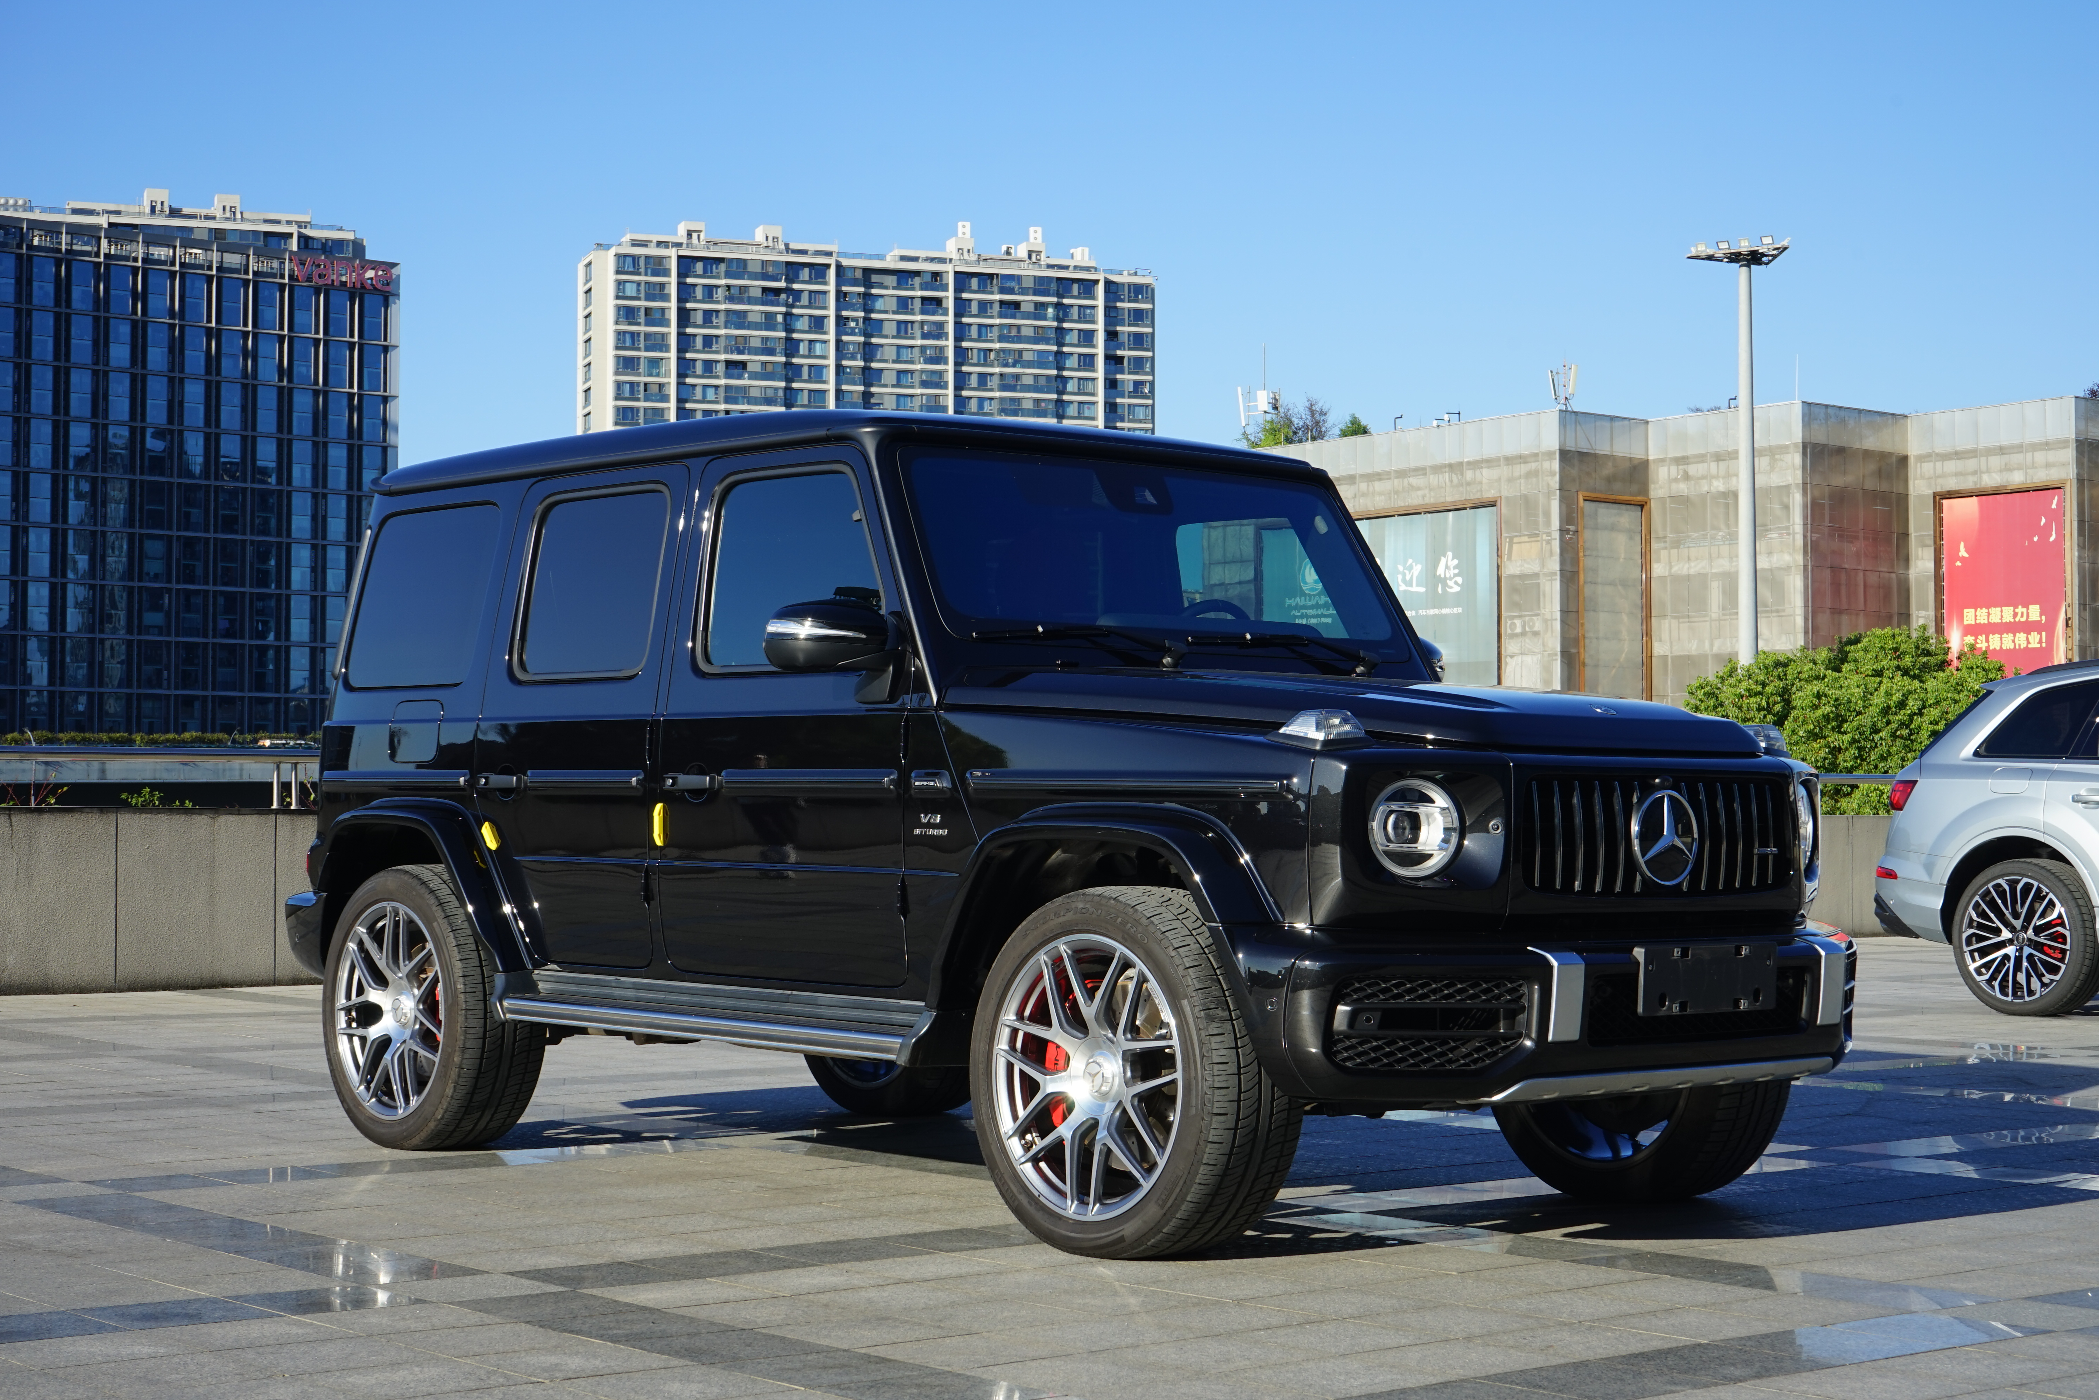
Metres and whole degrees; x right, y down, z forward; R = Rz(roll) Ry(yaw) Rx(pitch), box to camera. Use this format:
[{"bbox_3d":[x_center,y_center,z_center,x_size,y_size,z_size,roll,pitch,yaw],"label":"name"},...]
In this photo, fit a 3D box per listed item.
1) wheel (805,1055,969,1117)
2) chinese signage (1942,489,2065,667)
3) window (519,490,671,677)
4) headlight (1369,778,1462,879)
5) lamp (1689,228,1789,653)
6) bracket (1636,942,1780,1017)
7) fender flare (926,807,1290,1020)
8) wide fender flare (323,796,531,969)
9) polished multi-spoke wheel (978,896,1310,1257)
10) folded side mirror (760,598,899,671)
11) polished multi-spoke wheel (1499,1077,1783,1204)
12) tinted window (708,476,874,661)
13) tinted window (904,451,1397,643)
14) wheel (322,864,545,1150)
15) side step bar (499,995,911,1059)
[{"bbox_3d":[-0.467,0.898,9.980,0.300,0.785,0.790,2,-3,-41],"label":"wheel"},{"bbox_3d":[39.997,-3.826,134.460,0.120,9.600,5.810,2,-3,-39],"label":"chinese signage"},{"bbox_3d":[-1.202,-0.312,8.448,0.040,0.483,0.615,10,-8,-40],"label":"window"},{"bbox_3d":[0.723,0.262,6.518,0.205,0.205,0.100,1,-2,-29],"label":"headlight"},{"bbox_3d":[14.760,-3.189,67.769,2.000,13.110,1.800,-1,-2,20],"label":"lamp"},{"bbox_3d":[1.354,0.574,6.628,0.450,0.145,0.035,2,-2,-41],"label":"bracket"},{"bbox_3d":[0.093,0.459,6.800,0.130,0.480,1.050,2,-3,-41],"label":"fender flare"},{"bbox_3d":[-1.763,0.511,8.902,0.130,0.470,1.060,2,-3,-41],"label":"wide fender flare"},{"bbox_3d":[0.174,0.775,6.726,0.300,0.785,0.790,2,-3,-41],"label":"polished multi-spoke wheel"},{"bbox_3d":[-0.514,-0.158,7.382,0.160,0.170,0.300,2,-2,-41],"label":"folded side mirror"},{"bbox_3d":[1.420,0.828,7.806,0.300,0.785,0.790,2,-3,-41],"label":"polished multi-spoke wheel"},{"bbox_3d":[-0.587,-0.323,7.738,0.040,0.475,0.760,10,-8,-40],"label":"tinted window"},{"bbox_3d":[0.293,-0.364,8.013,1.480,0.530,0.090,2,-31,-41],"label":"tinted window"},{"bbox_3d":[-1.713,0.845,8.900,0.300,0.785,0.790,2,-3,-41],"label":"wheel"},{"bbox_3d":[-0.819,0.802,7.899,0.180,0.085,1.760,2,-3,-41],"label":"side step bar"}]

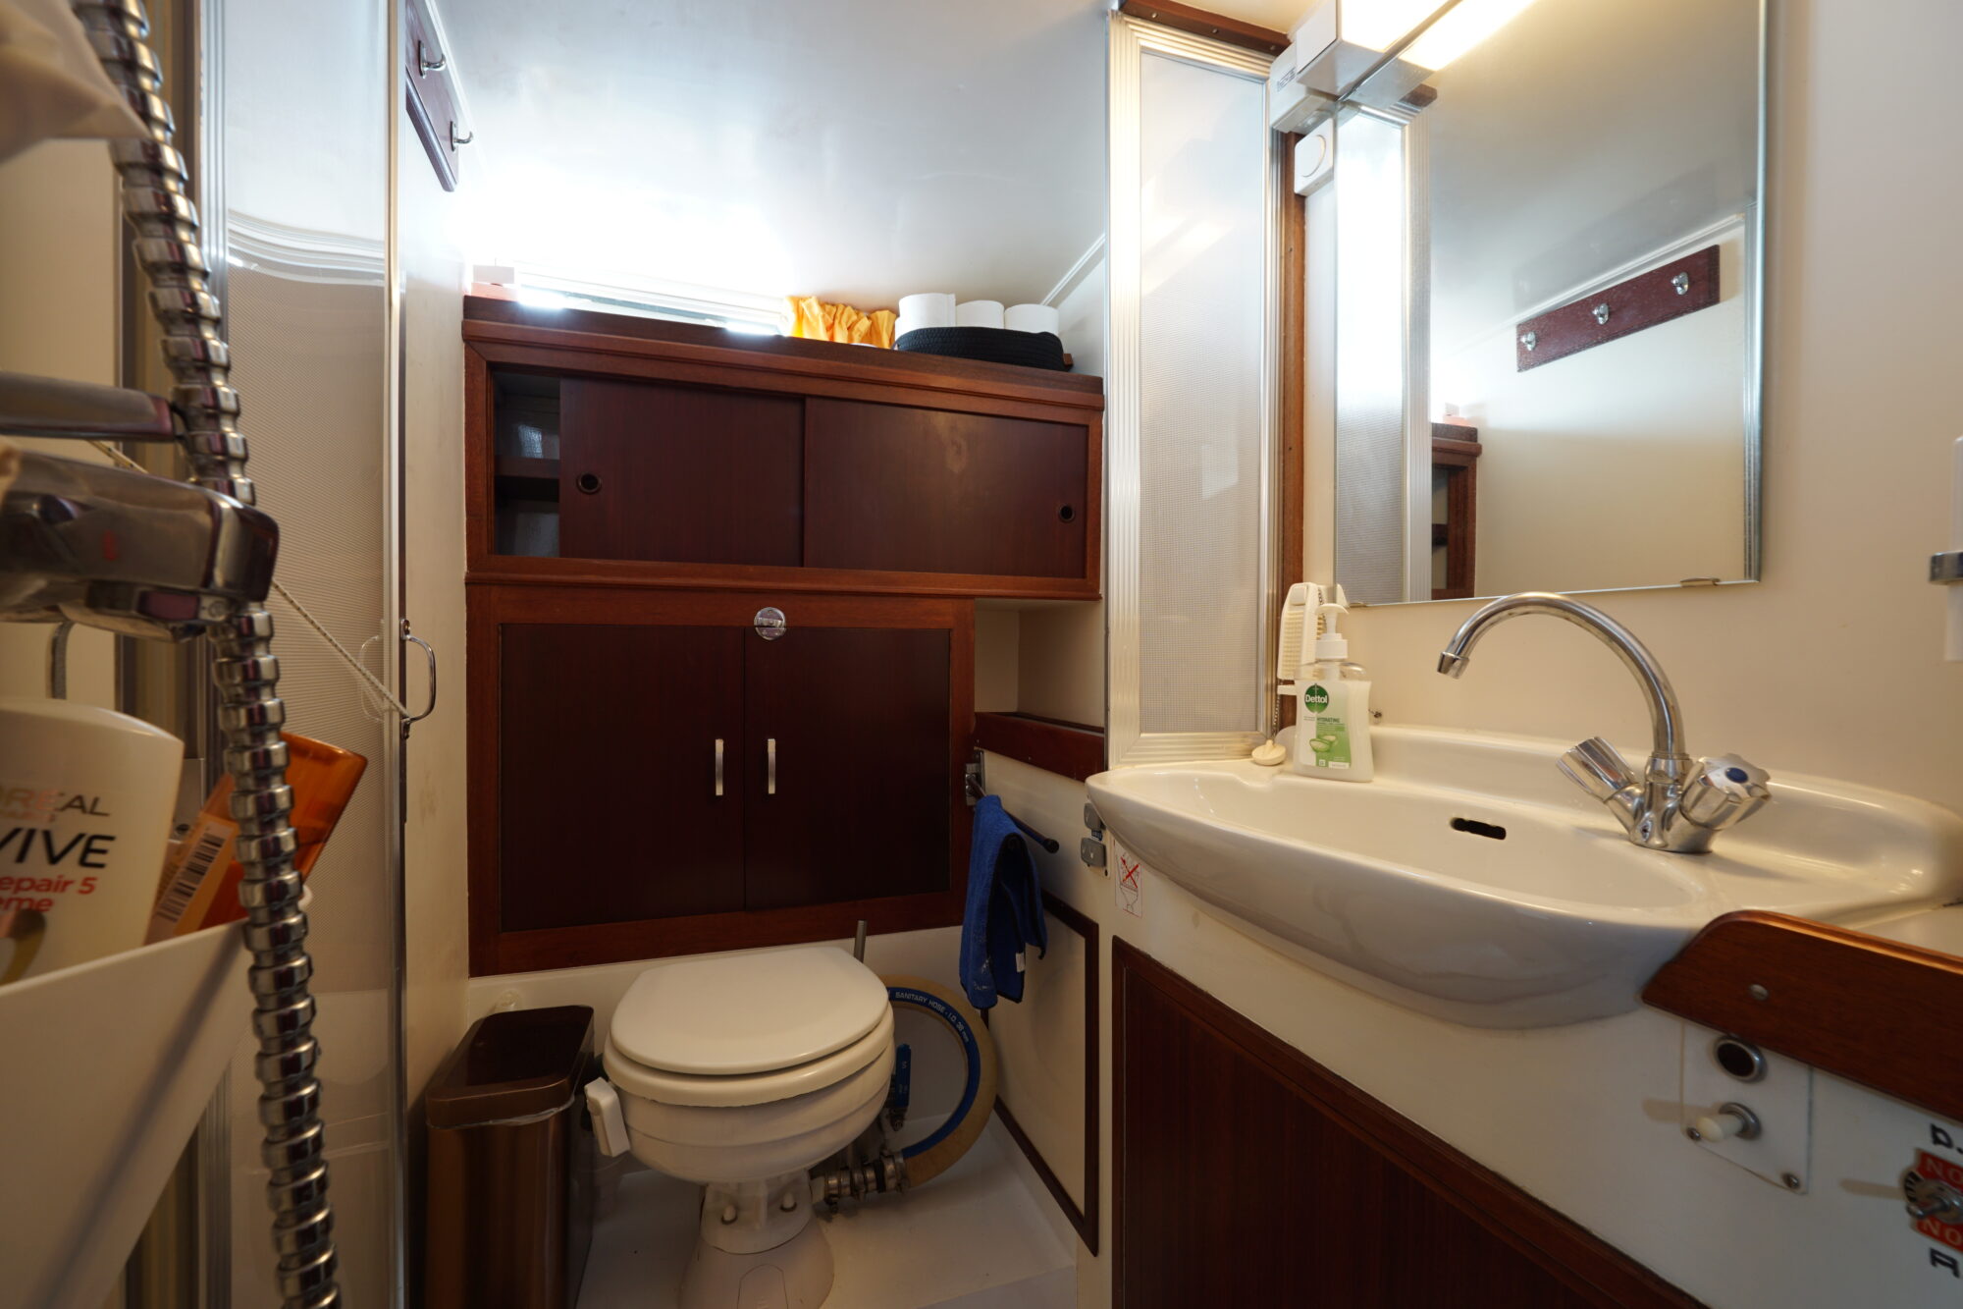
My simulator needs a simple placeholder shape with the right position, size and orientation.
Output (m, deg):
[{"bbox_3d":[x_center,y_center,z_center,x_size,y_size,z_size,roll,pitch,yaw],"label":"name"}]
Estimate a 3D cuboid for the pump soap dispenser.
[{"bbox_3d":[0.382,0.035,0.886,0.072,0.186,0.043,1,1,42],"label":"pump soap dispenser"}]

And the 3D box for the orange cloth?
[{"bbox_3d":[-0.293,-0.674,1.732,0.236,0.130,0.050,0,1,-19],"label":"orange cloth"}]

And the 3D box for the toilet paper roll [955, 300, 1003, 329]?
[{"bbox_3d":[-0.005,-0.641,1.655,0.110,0.100,0.110,0,1,-19],"label":"toilet paper roll"}]

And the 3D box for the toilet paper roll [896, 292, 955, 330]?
[{"bbox_3d":[-0.107,-0.640,1.621,0.110,0.100,0.110,0,1,-19],"label":"toilet paper roll"}]

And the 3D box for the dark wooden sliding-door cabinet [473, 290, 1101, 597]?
[{"bbox_3d":[-0.320,-0.325,1.554,1.081,0.434,0.300,0,1,-19],"label":"dark wooden sliding-door cabinet"}]

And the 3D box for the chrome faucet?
[{"bbox_3d":[0.466,0.046,0.648,0.062,0.178,0.245,0,1,-19],"label":"chrome faucet"}]

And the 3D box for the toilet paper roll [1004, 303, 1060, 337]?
[{"bbox_3d":[0.106,-0.651,1.692,0.110,0.100,0.110,0,1,-19],"label":"toilet paper roll"}]

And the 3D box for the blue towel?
[{"bbox_3d":[0.033,0.335,1.130,0.075,0.245,0.190,0,1,-13],"label":"blue towel"}]

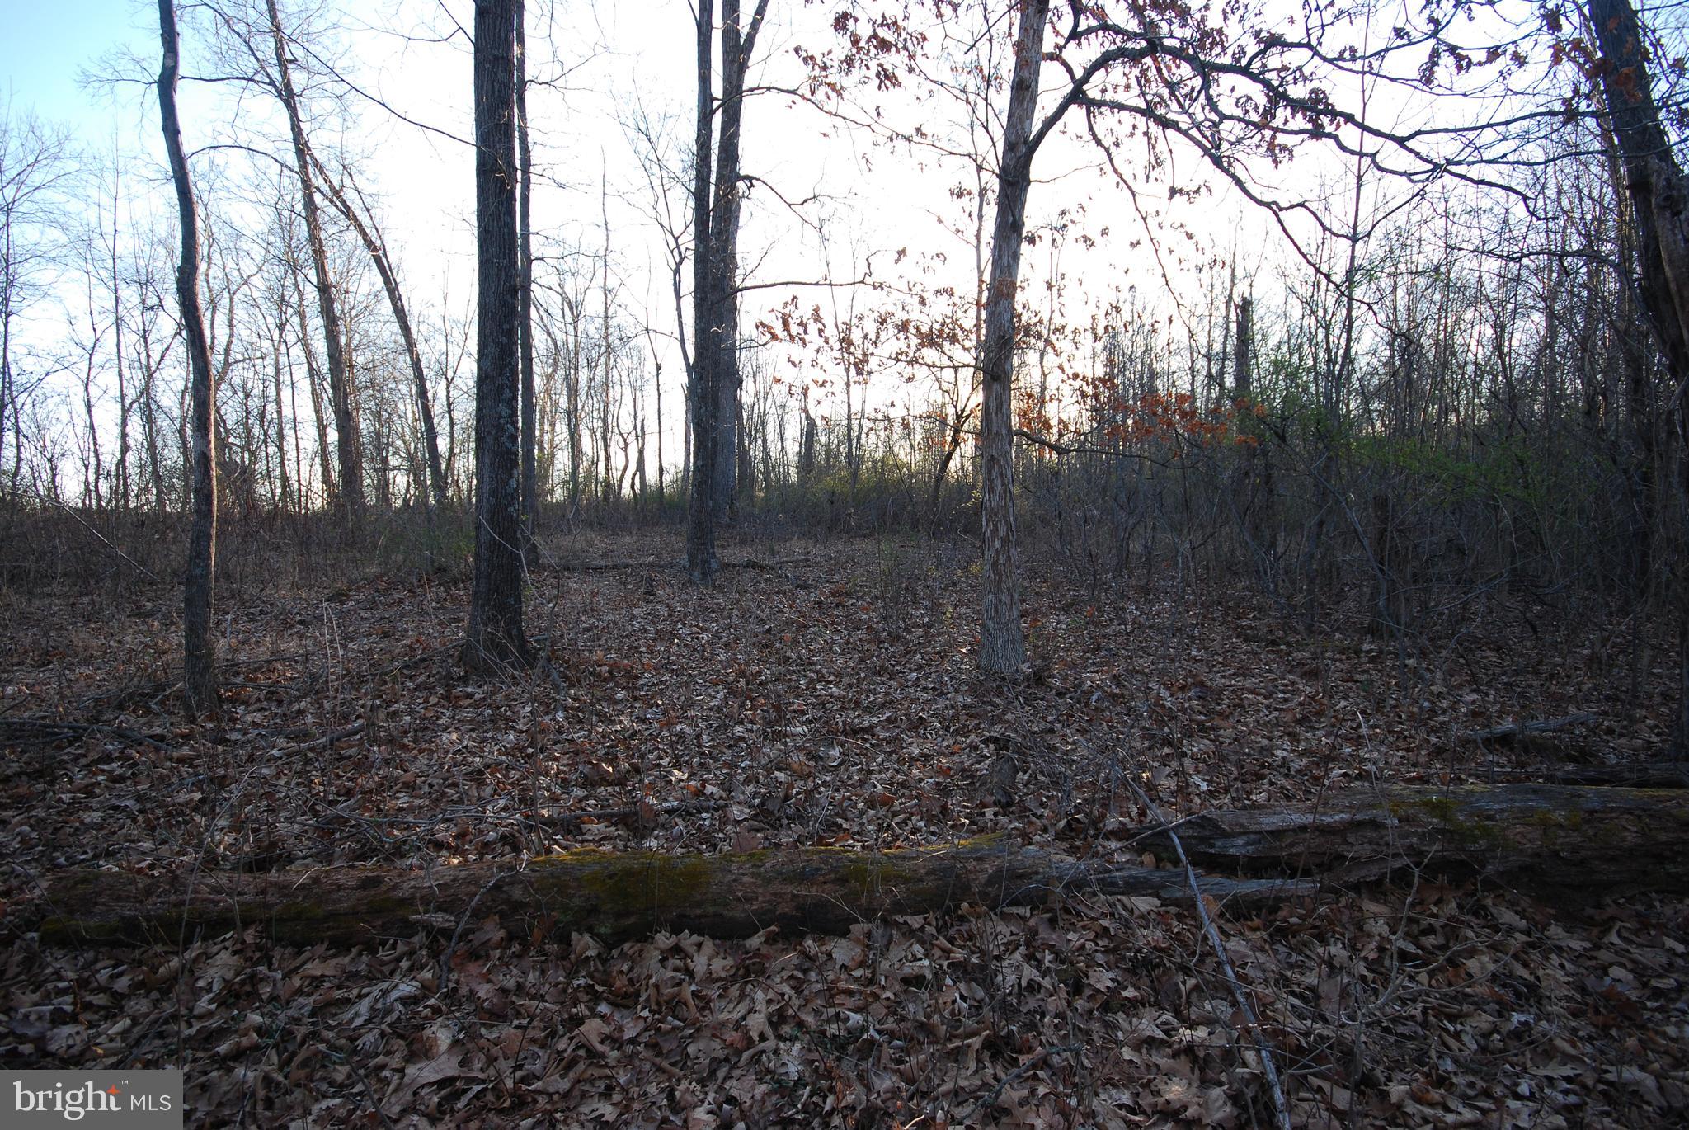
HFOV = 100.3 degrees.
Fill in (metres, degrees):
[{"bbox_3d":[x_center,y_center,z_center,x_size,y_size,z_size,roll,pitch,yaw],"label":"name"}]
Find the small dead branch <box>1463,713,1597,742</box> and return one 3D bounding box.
[{"bbox_3d":[4.660,1.100,4.780,1.100,0.150,0.140,-1,4,-10],"label":"small dead branch"}]

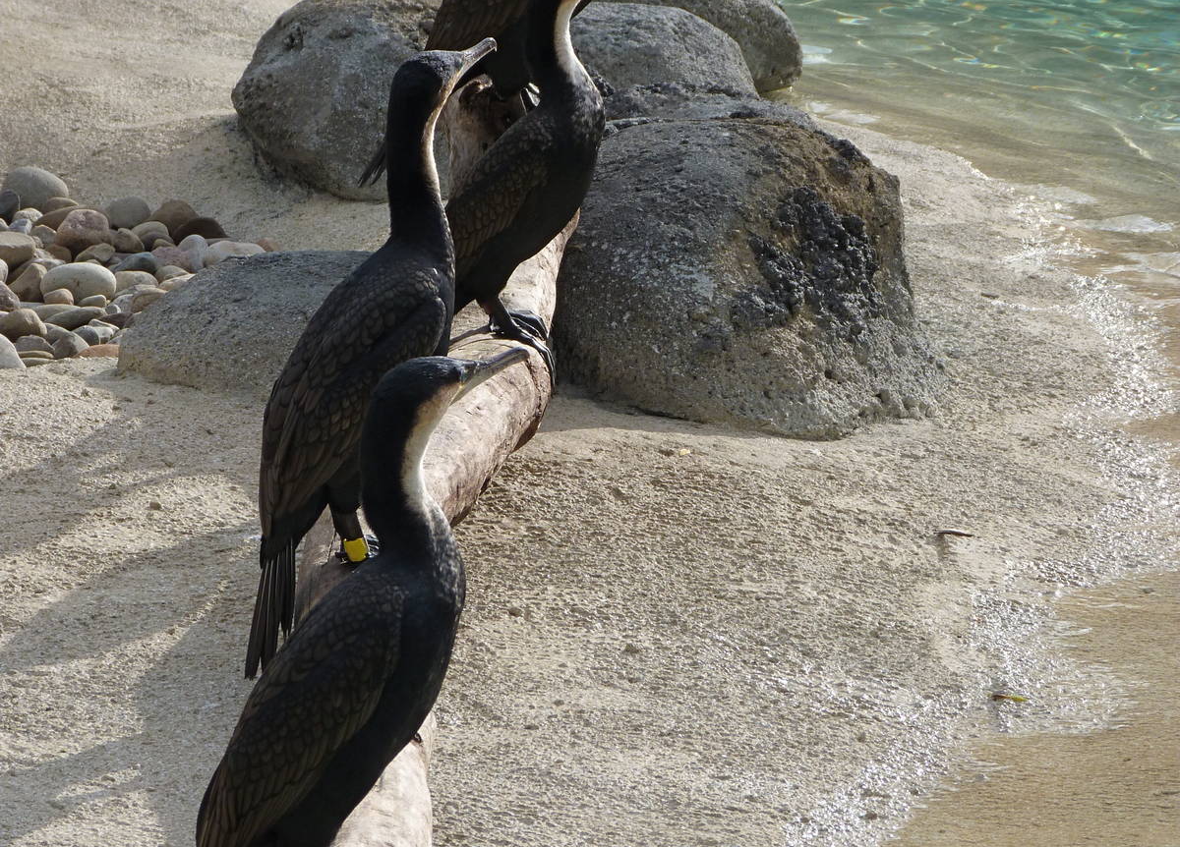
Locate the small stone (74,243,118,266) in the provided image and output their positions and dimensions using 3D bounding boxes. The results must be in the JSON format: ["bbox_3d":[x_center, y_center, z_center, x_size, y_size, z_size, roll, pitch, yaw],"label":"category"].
[{"bbox_3d":[-0.698,-0.238,10.920,0.061,0.035,0.049,0,11,0],"label":"small stone"}]

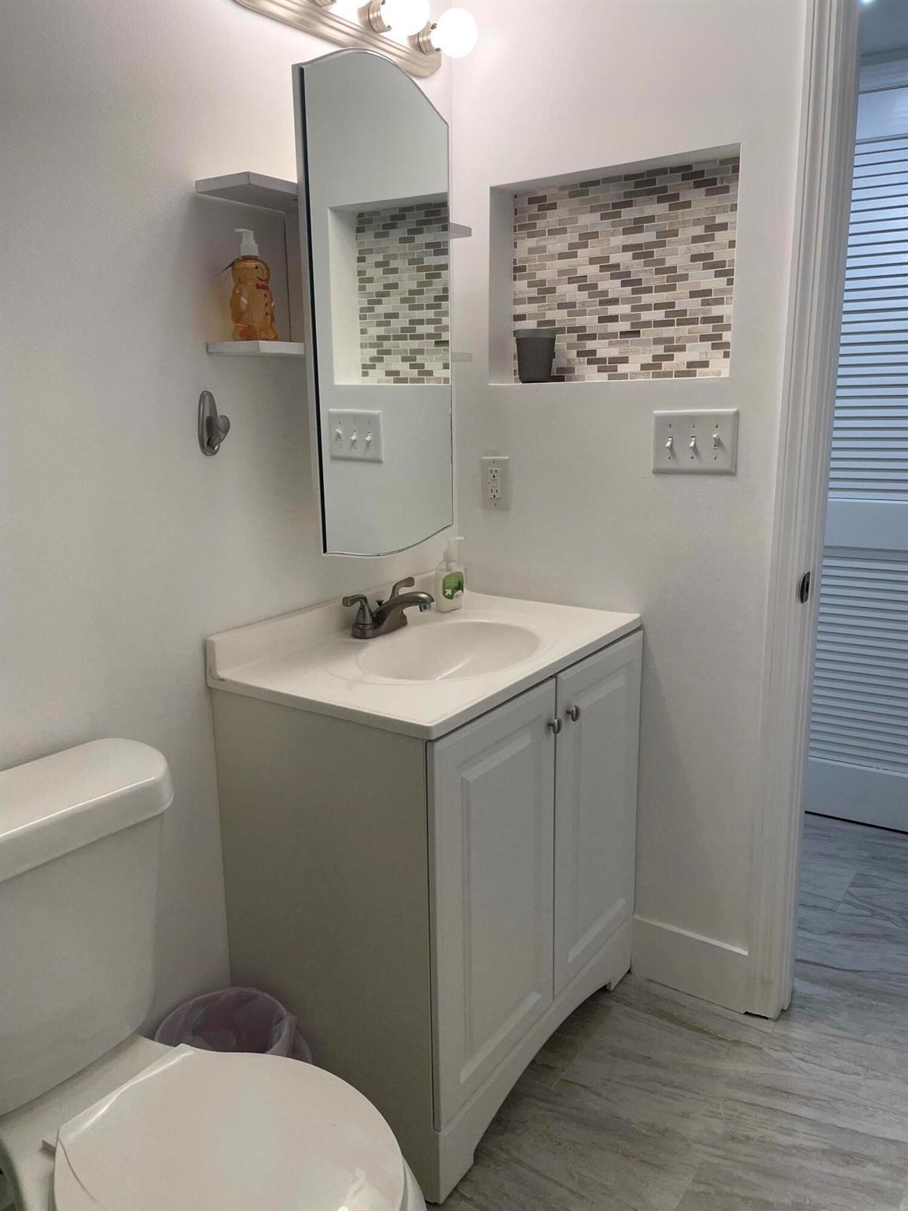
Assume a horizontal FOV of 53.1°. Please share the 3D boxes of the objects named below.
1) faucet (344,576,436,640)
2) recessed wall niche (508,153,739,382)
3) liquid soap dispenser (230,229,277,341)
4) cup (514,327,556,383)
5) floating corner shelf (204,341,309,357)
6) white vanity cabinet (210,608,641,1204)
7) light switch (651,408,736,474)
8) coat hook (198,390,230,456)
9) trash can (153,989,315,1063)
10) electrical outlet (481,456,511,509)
[{"bbox_3d":[-0.102,0.011,1.812,0.168,0.092,0.230,8,16,34],"label":"faucet"},{"bbox_3d":[0.327,-0.668,1.861,0.534,0.405,0.103,8,16,34],"label":"recessed wall niche"},{"bbox_3d":[-0.329,-0.527,1.498,0.062,0.179,0.088,8,16,34],"label":"liquid soap dispenser"},{"bbox_3d":[0.178,-0.549,1.995,0.091,0.119,0.091,-1,13,0],"label":"cup"},{"bbox_3d":[-0.303,-0.438,1.552,0.122,0.020,0.195,8,16,34],"label":"floating corner shelf"},{"bbox_3d":[-0.006,0.481,1.845,0.481,0.861,0.752,8,16,34],"label":"white vanity cabinet"},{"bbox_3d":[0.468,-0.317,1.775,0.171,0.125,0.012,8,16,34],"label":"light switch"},{"bbox_3d":[-0.394,-0.302,1.511,0.050,0.109,0.045,8,16,34],"label":"coat hook"},{"bbox_3d":[-0.390,0.854,1.573,0.240,0.275,0.240,-1,13,0],"label":"trash can"},{"bbox_3d":[0.095,-0.274,2.055,0.078,0.123,0.008,8,16,34],"label":"electrical outlet"}]

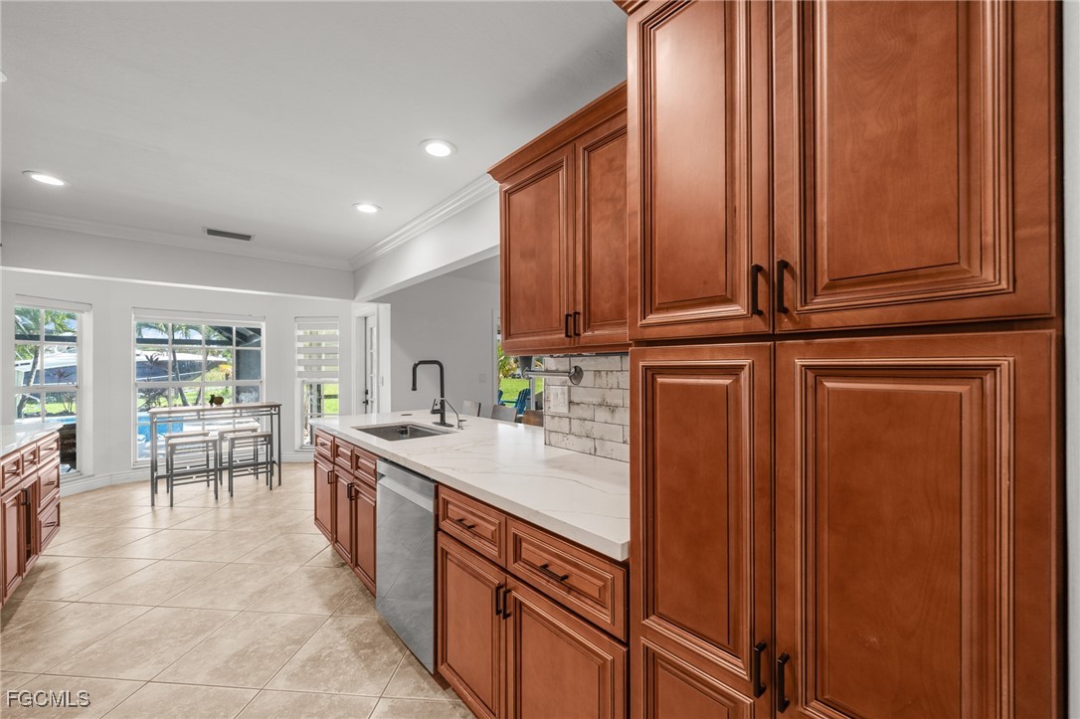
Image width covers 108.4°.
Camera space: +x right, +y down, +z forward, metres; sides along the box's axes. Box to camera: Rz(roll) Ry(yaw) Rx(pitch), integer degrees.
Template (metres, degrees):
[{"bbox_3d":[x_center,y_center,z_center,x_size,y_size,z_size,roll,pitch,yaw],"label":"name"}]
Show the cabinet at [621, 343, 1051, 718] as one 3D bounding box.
[{"bbox_3d":[0.634,0.628,0.876,0.625,1.308,0.610,2,-2,-43],"label":"cabinet"}]

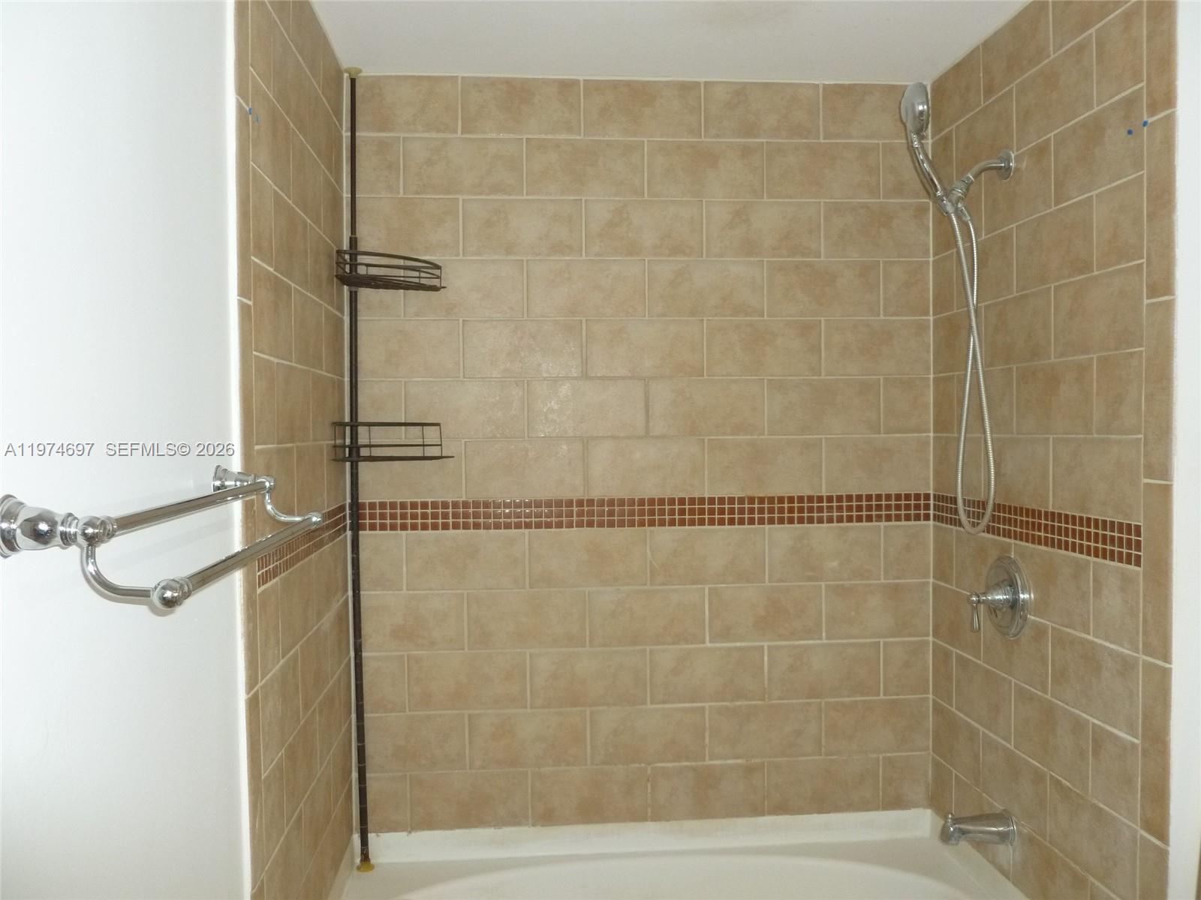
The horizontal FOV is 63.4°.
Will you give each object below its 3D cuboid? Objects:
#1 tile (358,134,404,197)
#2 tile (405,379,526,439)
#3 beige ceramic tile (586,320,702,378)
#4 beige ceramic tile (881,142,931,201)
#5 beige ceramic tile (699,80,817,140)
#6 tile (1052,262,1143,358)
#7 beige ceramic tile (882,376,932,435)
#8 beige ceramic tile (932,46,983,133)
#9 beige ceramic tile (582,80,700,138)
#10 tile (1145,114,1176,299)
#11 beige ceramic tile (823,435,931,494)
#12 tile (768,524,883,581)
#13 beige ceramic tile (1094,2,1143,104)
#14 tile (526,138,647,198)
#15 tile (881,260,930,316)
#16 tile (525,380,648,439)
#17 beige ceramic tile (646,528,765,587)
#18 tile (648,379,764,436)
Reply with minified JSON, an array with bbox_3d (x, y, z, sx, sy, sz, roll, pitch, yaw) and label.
[{"bbox_3d":[-0.565,-0.711,2.431,0.139,0.147,0.010,-1,1,-5],"label":"tile"},{"bbox_3d":[-0.340,-0.104,2.448,0.303,0.148,0.010,-1,1,-5],"label":"tile"},{"bbox_3d":[0.114,-0.257,2.458,0.296,0.144,0.010,-1,1,-5],"label":"beige ceramic tile"},{"bbox_3d":[0.797,-0.727,2.538,0.134,0.149,0.010,-1,1,-5],"label":"beige ceramic tile"},{"bbox_3d":[0.412,-0.862,2.477,0.301,0.146,0.010,-1,1,-5],"label":"beige ceramic tile"},{"bbox_3d":[0.923,-0.252,1.803,0.010,0.145,0.290,-1,1,-5],"label":"tile"},{"bbox_3d":[0.794,-0.114,2.523,0.126,0.145,0.010,-1,1,-5],"label":"beige ceramic tile"},{"bbox_3d":[0.870,-0.864,2.371,0.010,0.137,0.271,-1,1,-5],"label":"beige ceramic tile"},{"bbox_3d":[0.108,-0.867,2.473,0.301,0.144,0.010,-1,1,-5],"label":"beige ceramic tile"},{"bbox_3d":[0.938,-0.404,1.618,0.010,0.303,0.075,-1,1,-5],"label":"tile"},{"bbox_3d":[0.715,0.038,2.512,0.279,0.144,0.010,-1,1,-5],"label":"beige ceramic tile"},{"bbox_3d":[0.580,0.270,2.513,0.298,0.145,0.010,-1,1,-5],"label":"tile"},{"bbox_3d":[0.936,-0.710,1.745,0.010,0.149,0.142,-1,1,-5],"label":"beige ceramic tile"},{"bbox_3d":[-0.038,-0.716,2.469,0.304,0.149,0.010,-1,1,-5],"label":"tile"},{"bbox_3d":[0.791,-0.416,2.517,0.126,0.145,0.010,-1,1,-5],"label":"tile"},{"bbox_3d":[-0.034,-0.106,2.481,0.304,0.149,0.010,-1,1,-5],"label":"tile"},{"bbox_3d":[0.277,0.274,2.509,0.303,0.148,0.010,-1,1,-5],"label":"beige ceramic tile"},{"bbox_3d":[0.271,-0.107,2.479,0.296,0.144,0.010,-1,1,-5],"label":"tile"}]

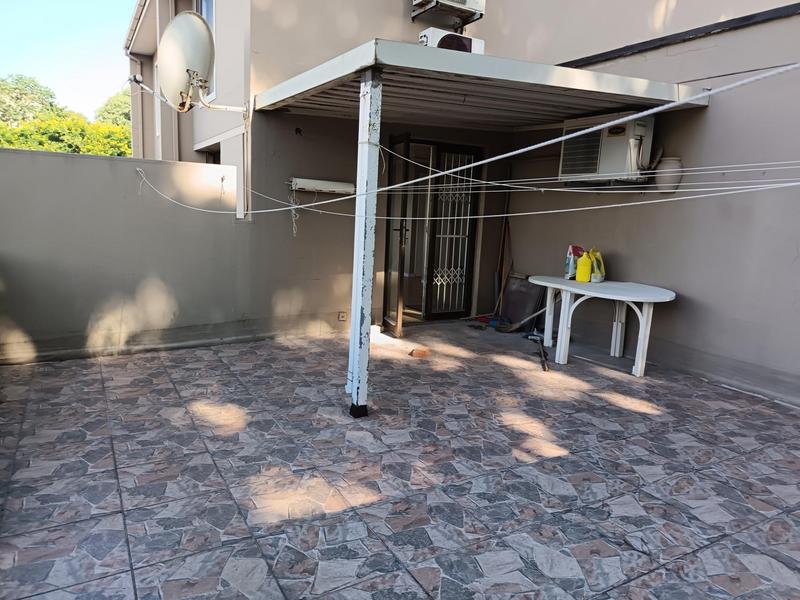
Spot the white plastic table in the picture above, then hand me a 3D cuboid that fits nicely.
[{"bbox_3d":[1.802,0.213,5.108,0.820,0.705,1.370,-7,13,-44],"label":"white plastic table"}]

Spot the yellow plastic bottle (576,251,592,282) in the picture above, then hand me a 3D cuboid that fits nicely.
[{"bbox_3d":[1.770,-0.325,5.278,0.143,0.296,0.090,6,10,18],"label":"yellow plastic bottle"}]

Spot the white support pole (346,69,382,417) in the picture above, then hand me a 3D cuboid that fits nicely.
[{"bbox_3d":[-0.206,-0.307,3.446,0.080,2.119,0.100,-3,11,-30],"label":"white support pole"}]

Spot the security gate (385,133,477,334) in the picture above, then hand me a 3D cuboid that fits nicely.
[{"bbox_3d":[0.473,-0.672,6.047,1.243,2.026,0.407,-3,11,-30],"label":"security gate"}]

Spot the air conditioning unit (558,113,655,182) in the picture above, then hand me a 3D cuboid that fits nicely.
[{"bbox_3d":[1.903,-1.388,5.165,0.330,0.570,0.740,-3,11,-30],"label":"air conditioning unit"}]

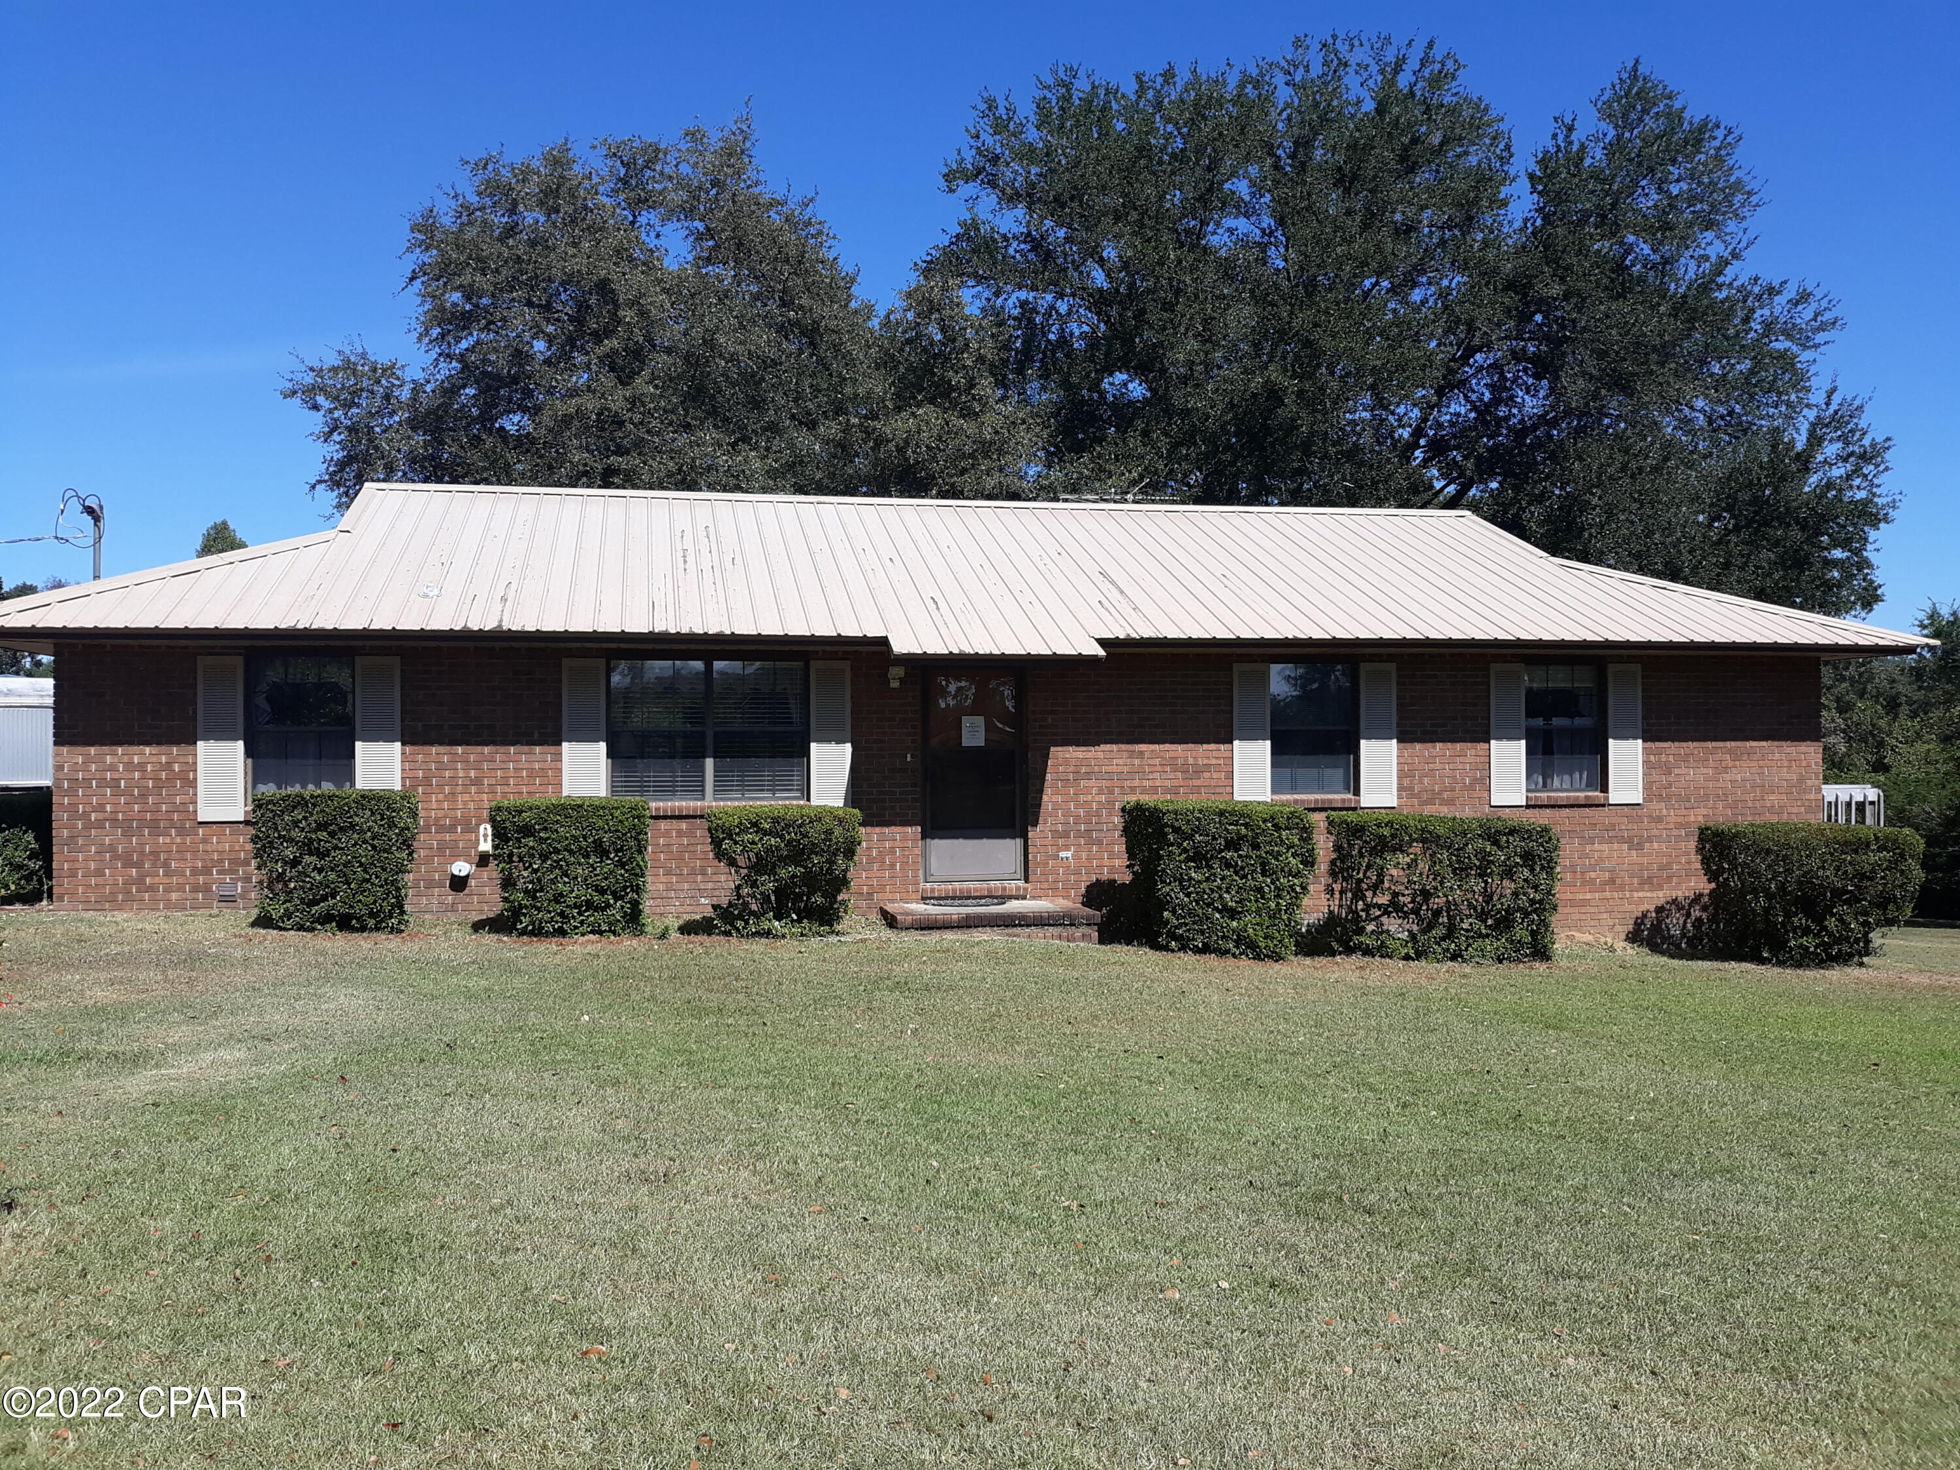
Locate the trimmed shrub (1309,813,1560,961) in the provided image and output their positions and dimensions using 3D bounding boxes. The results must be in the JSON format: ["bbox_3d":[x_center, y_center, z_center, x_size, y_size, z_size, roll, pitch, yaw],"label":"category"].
[{"bbox_3d":[4.146,1.339,14.217,1.850,1.300,0.870,0,-1,-11],"label":"trimmed shrub"}]

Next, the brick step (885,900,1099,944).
[{"bbox_3d":[0.049,1.652,13.893,1.740,0.280,1.310,0,-1,-11],"label":"brick step"}]

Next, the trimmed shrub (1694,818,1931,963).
[{"bbox_3d":[7.921,1.490,15.135,1.870,1.300,0.870,0,-1,-11],"label":"trimmed shrub"}]

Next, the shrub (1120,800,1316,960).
[{"bbox_3d":[2.090,1.241,13.889,1.410,1.310,1.120,0,-1,-11],"label":"shrub"}]

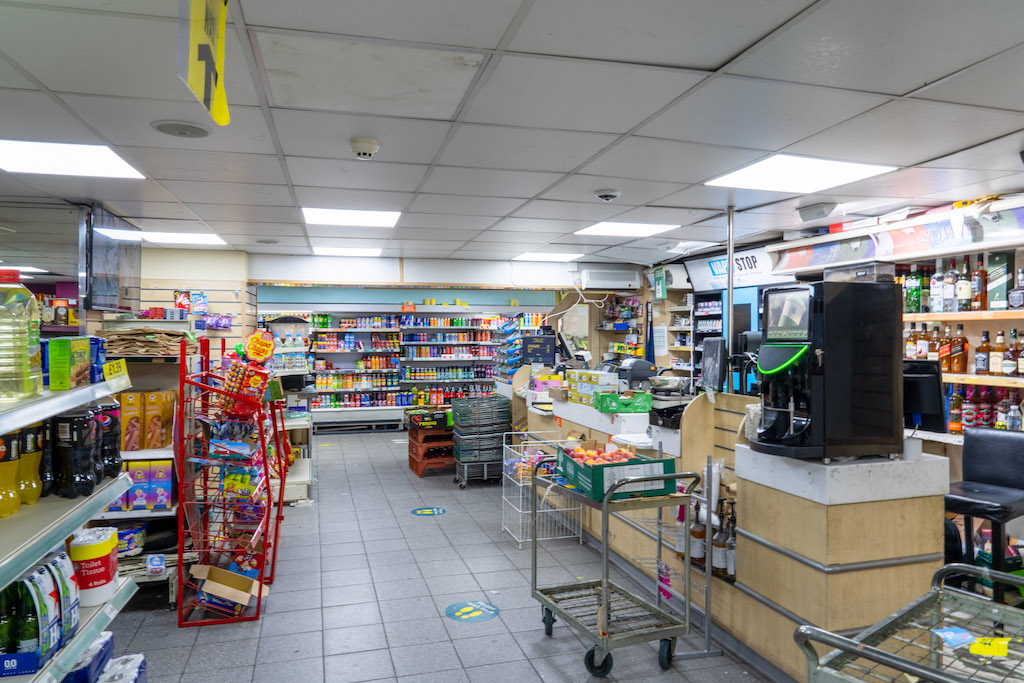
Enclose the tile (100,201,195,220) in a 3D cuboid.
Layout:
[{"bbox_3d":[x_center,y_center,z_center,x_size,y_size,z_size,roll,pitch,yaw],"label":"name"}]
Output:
[{"bbox_3d":[-2.156,-0.762,3.937,0.600,0.020,0.600,0,0,-14],"label":"tile"}]

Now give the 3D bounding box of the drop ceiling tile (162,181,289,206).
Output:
[{"bbox_3d":[-1.416,-0.755,3.482,0.597,0.022,0.597,0,1,-14],"label":"drop ceiling tile"}]

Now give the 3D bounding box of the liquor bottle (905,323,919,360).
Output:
[{"bbox_3d":[2.358,0.031,4.020,0.075,0.283,0.077,0,0,-37],"label":"liquor bottle"}]

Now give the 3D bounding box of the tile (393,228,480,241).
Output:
[{"bbox_3d":[-0.547,-0.778,4.943,0.600,0.020,0.600,0,1,-14],"label":"tile"}]

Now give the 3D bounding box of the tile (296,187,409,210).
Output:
[{"bbox_3d":[-0.836,-0.756,3.632,0.597,0.022,0.597,0,1,-14],"label":"tile"}]

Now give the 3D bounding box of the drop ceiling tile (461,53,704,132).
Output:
[{"bbox_3d":[0.186,-0.731,2.030,0.595,0.025,0.595,0,1,-14],"label":"drop ceiling tile"}]

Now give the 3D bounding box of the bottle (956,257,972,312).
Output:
[{"bbox_3d":[2.571,-0.328,3.860,0.080,0.310,0.080,0,1,-35],"label":"bottle"}]

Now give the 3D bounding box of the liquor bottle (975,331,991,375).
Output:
[{"bbox_3d":[2.727,0.066,3.930,0.080,0.247,0.080,0,1,-40],"label":"liquor bottle"}]

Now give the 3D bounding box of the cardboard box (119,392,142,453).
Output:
[{"bbox_3d":[-2.073,0.436,3.738,0.093,0.310,0.100,0,1,-14],"label":"cardboard box"}]

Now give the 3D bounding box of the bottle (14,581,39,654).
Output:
[{"bbox_3d":[-1.205,0.690,1.700,0.061,0.229,0.061,0,1,-14],"label":"bottle"}]

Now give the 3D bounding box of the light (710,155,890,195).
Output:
[{"bbox_3d":[1.212,-0.722,2.945,0.590,0.030,0.590,0,0,-14],"label":"light"}]

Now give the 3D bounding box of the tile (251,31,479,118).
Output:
[{"bbox_3d":[-0.393,-0.724,1.888,0.600,0.020,0.600,0,1,-14],"label":"tile"}]

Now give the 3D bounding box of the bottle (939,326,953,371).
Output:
[{"bbox_3d":[2.641,0.049,4.140,0.073,0.286,0.073,0,1,-38],"label":"bottle"}]

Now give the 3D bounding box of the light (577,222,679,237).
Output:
[{"bbox_3d":[0.763,-0.770,4.656,0.600,0.030,0.600,0,1,-14],"label":"light"}]

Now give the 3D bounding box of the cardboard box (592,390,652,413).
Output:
[{"bbox_3d":[0.697,0.380,4.310,0.320,0.117,0.190,0,1,-9],"label":"cardboard box"}]

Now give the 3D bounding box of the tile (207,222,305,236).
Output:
[{"bbox_3d":[-1.725,-0.777,4.658,0.600,0.020,0.600,0,1,-14],"label":"tile"}]

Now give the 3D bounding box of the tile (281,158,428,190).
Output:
[{"bbox_3d":[-0.694,-0.749,3.045,0.595,0.025,0.595,0,1,-14],"label":"tile"}]

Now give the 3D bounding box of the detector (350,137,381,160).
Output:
[{"bbox_3d":[-0.532,-0.696,2.477,0.106,0.062,0.106,0,1,-14],"label":"detector"}]

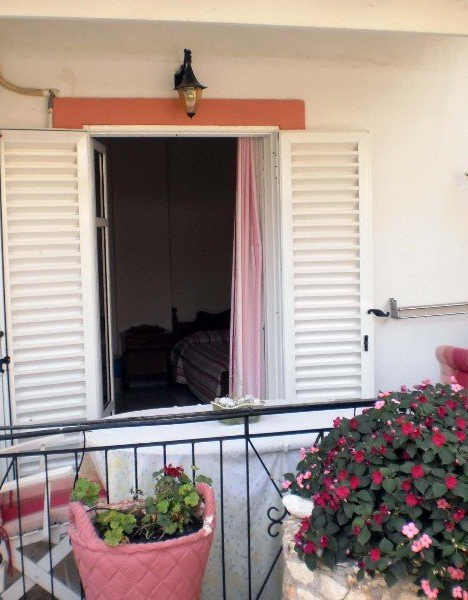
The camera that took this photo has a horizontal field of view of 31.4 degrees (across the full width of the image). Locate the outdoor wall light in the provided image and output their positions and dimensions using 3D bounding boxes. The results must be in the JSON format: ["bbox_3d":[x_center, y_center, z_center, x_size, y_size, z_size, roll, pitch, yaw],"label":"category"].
[{"bbox_3d":[-0.243,-1.205,4.640,0.185,0.385,0.250,-2,4,-12],"label":"outdoor wall light"}]

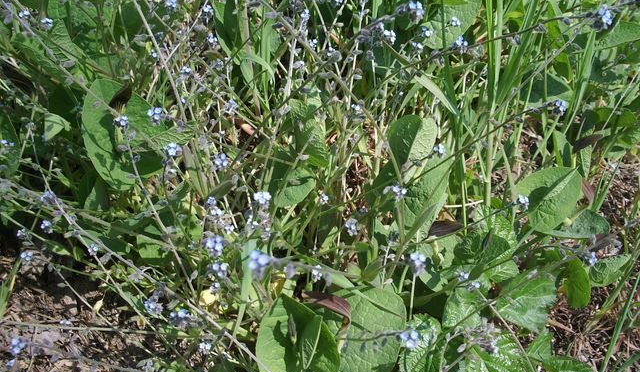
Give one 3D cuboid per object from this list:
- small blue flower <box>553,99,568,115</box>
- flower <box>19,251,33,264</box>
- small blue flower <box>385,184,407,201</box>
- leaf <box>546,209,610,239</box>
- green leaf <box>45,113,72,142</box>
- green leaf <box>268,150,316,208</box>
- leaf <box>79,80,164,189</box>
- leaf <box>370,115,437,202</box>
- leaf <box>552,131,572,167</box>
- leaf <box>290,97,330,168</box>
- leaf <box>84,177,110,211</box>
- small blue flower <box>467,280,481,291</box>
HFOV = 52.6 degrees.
[{"bbox_3d":[0.204,-0.068,0.550,0.012,0.011,0.011,0,43,0],"label":"small blue flower"},{"bbox_3d":[-0.228,0.055,0.500,0.010,0.009,0.009,0,43,0],"label":"flower"},{"bbox_3d":[0.057,0.005,0.490,0.015,0.011,0.012,0,43,0],"label":"small blue flower"},{"bbox_3d":[0.210,0.030,0.525,0.052,0.013,0.032,3,45,-5],"label":"leaf"},{"bbox_3d":[-0.227,-0.051,0.560,0.022,0.010,0.026,0,67,13],"label":"green leaf"},{"bbox_3d":[-0.027,-0.006,0.630,0.042,0.014,0.068,23,61,10],"label":"green leaf"},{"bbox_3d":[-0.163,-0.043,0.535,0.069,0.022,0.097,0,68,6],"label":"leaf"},{"bbox_3d":[0.077,-0.025,0.600,0.048,0.017,0.094,26,63,7],"label":"leaf"},{"bbox_3d":[0.210,-0.033,0.560,0.018,0.010,0.034,0,67,13],"label":"leaf"},{"bbox_3d":[-0.008,-0.046,0.555,0.034,0.016,0.065,0,66,-6],"label":"leaf"},{"bbox_3d":[-0.225,0.007,0.650,0.024,0.007,0.041,2,66,1],"label":"leaf"},{"bbox_3d":[0.113,0.073,0.475,0.010,0.008,0.009,0,43,0],"label":"small blue flower"}]

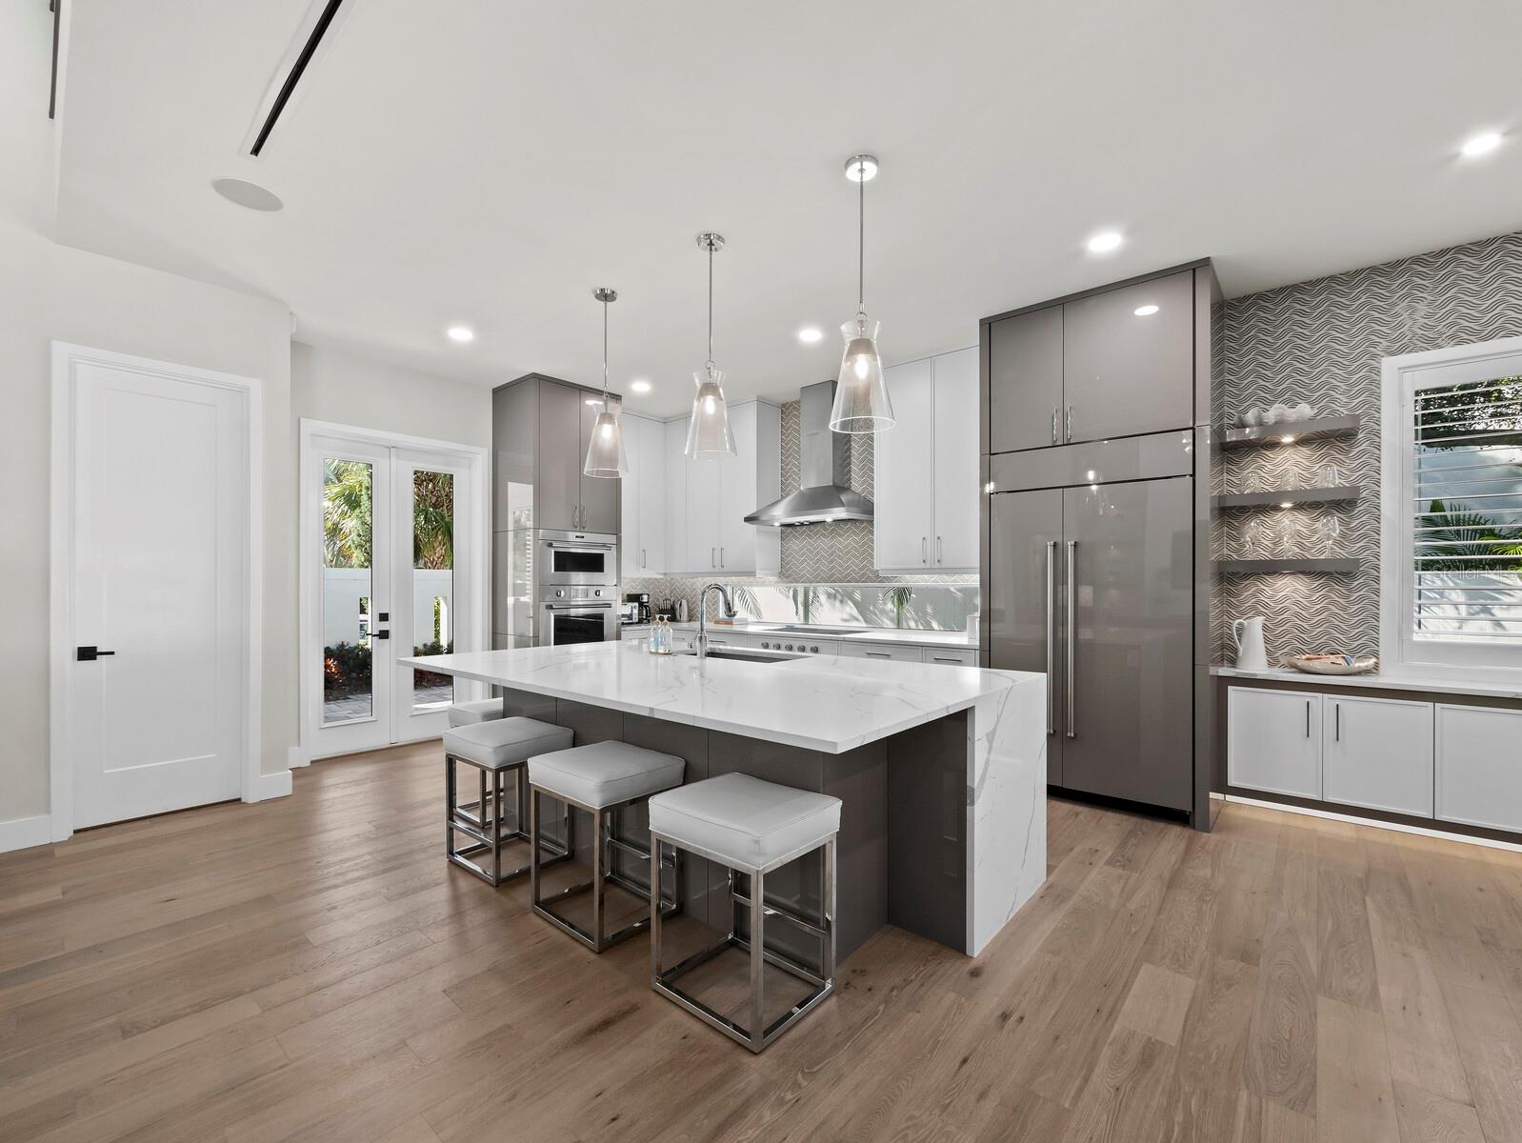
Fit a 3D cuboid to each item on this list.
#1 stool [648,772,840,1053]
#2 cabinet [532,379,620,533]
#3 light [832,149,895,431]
[{"bbox_3d":[-0.058,1.038,2.000,0.450,0.620,0.390,-1,-1,41],"label":"stool"},{"bbox_3d":[-1.801,-0.960,5.520,0.620,1.230,0.820,-1,-1,41],"label":"cabinet"},{"bbox_3d":[0.406,-1.117,2.484,0.262,1.063,0.262,0,0,0],"label":"light"}]

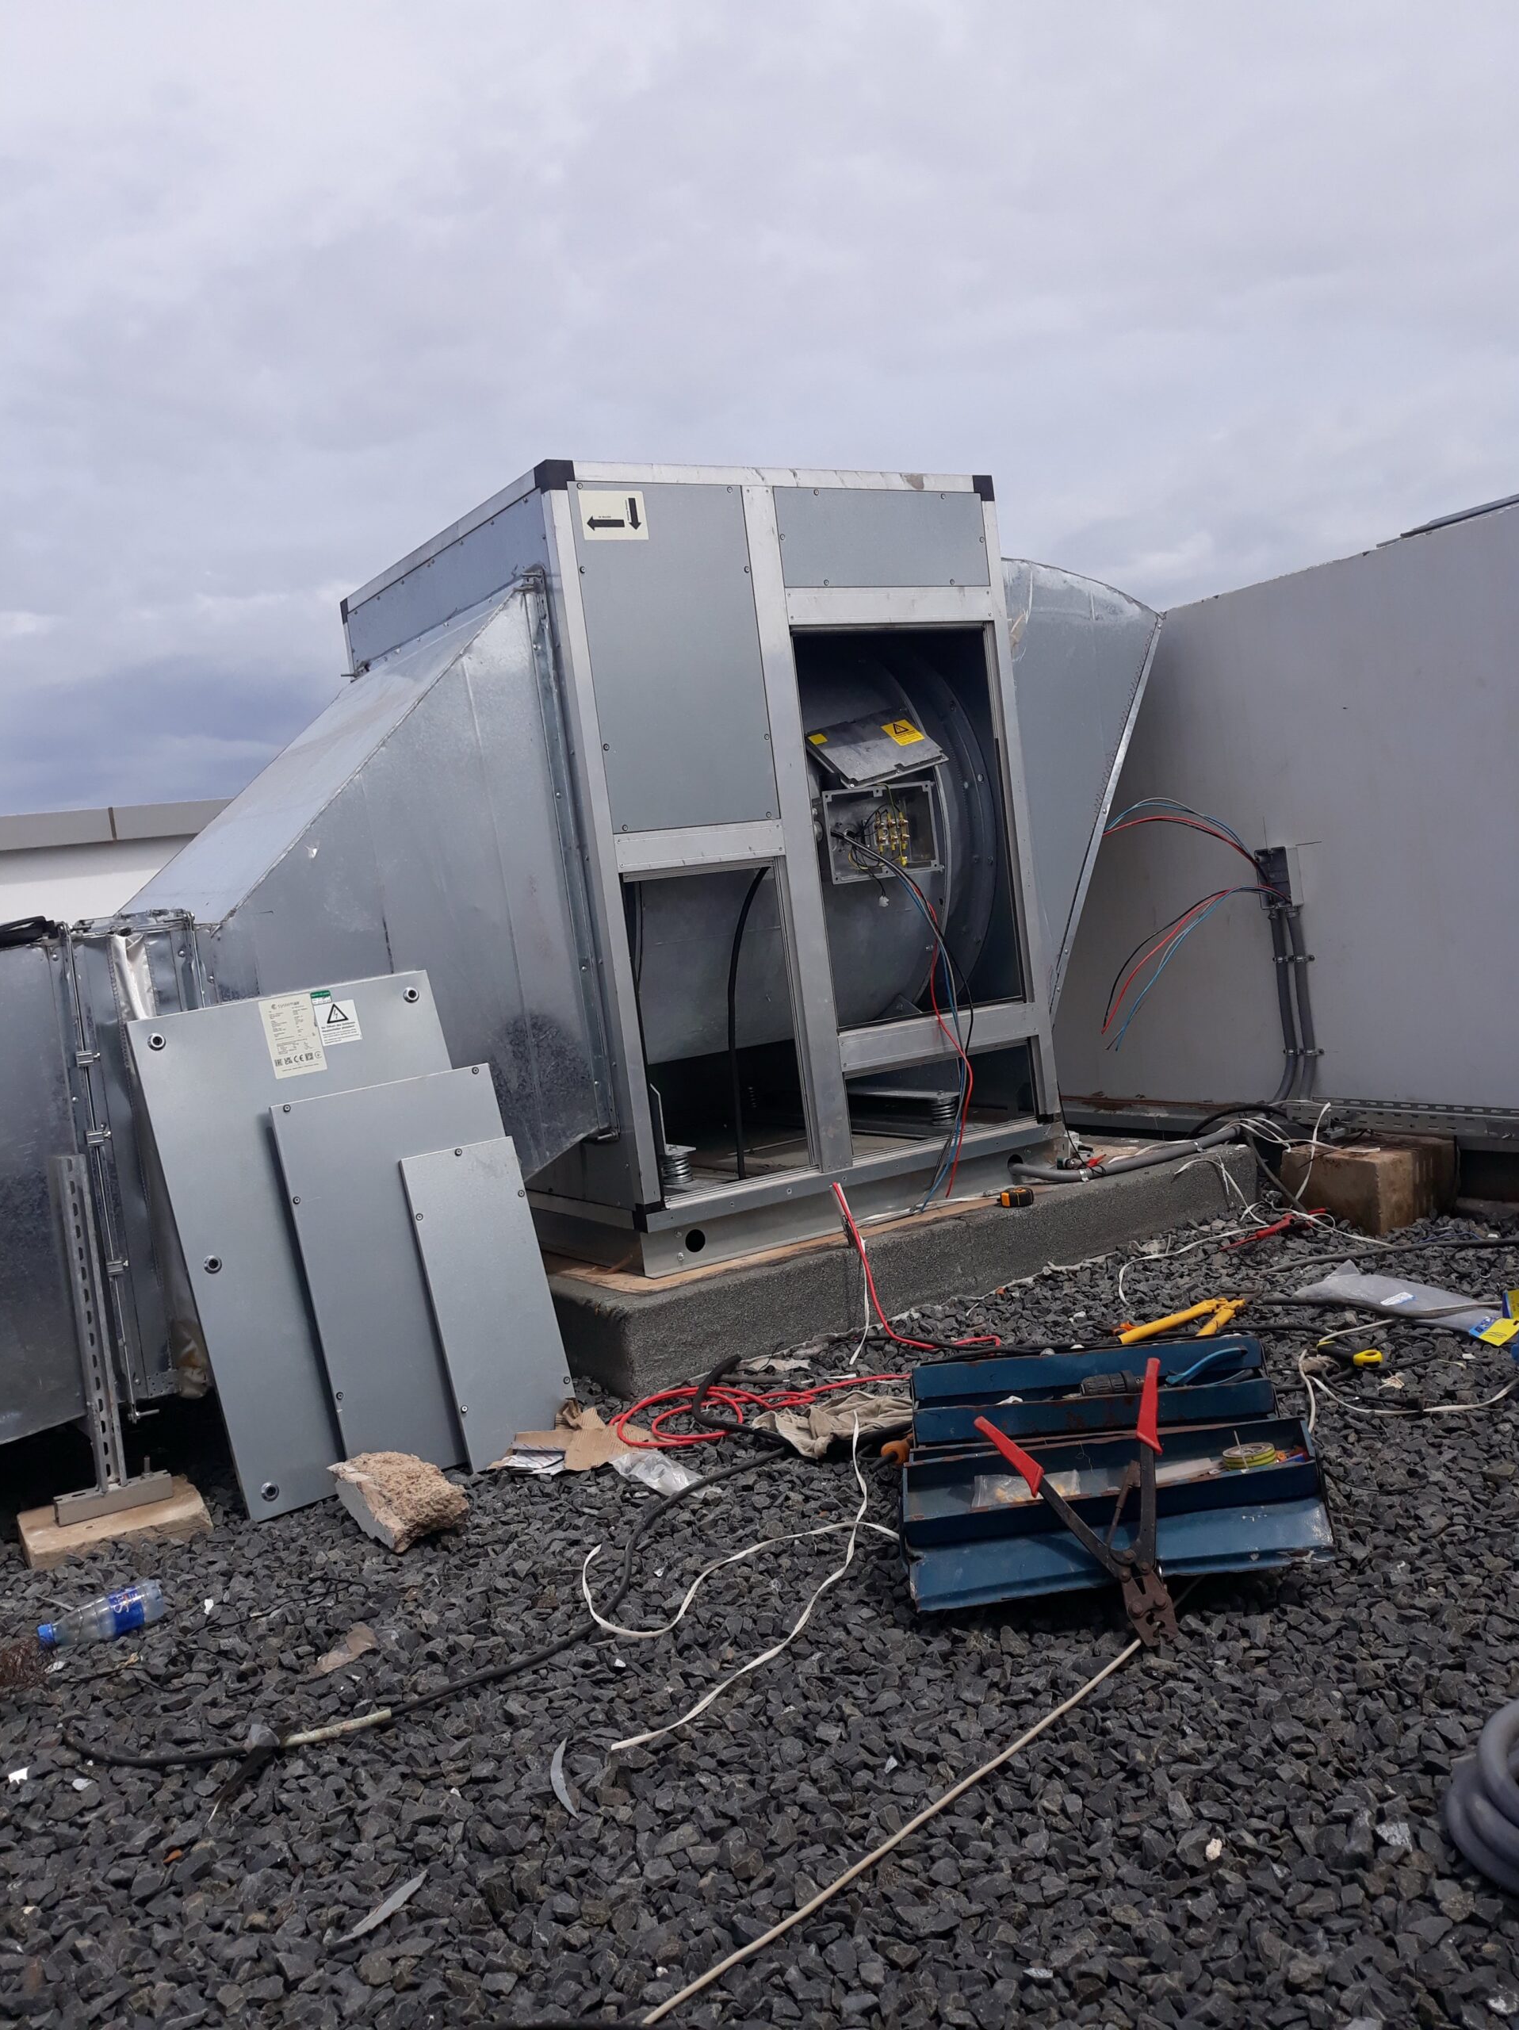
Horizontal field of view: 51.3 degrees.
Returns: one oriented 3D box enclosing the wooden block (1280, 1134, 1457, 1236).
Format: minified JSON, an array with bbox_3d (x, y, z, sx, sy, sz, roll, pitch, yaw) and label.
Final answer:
[{"bbox_3d":[1.625,0.453,4.242,0.283,0.197,0.333,-10,5,-29],"label":"wooden block"}]

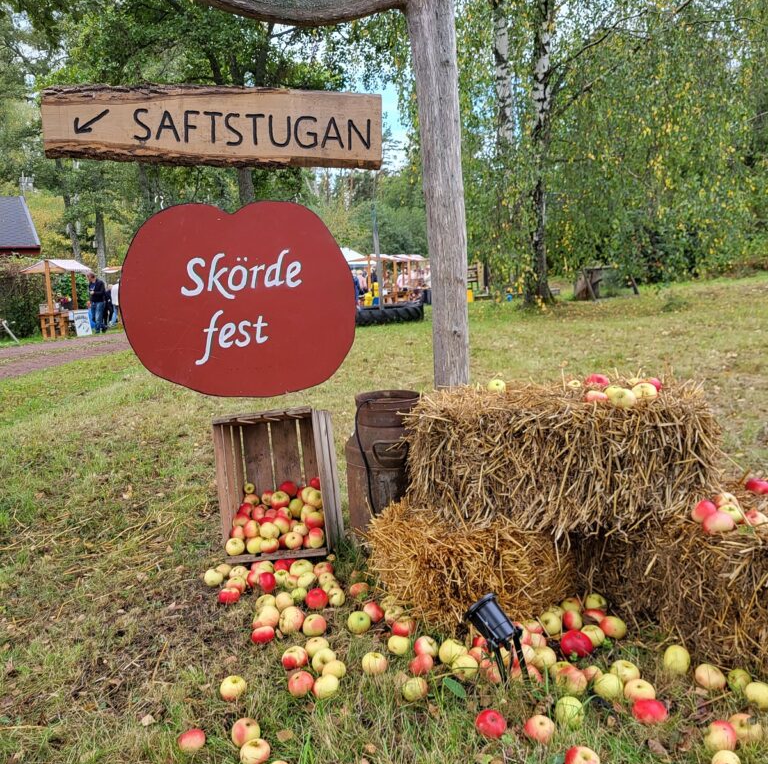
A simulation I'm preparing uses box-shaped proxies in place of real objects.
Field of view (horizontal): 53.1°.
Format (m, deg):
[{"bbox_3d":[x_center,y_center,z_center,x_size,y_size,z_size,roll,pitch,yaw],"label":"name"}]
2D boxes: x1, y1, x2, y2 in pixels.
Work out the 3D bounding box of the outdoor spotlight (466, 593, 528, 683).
[{"bbox_3d":[0.335,0.758,2.273,0.165,0.240,0.120,6,12,42],"label":"outdoor spotlight"}]

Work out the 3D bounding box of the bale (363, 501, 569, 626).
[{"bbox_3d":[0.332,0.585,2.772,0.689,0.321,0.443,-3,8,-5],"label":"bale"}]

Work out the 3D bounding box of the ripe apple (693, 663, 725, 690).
[{"bbox_3d":[0.932,0.844,2.205,0.077,0.072,0.077,-3,9,0],"label":"ripe apple"}]

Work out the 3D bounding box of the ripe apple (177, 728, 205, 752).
[{"bbox_3d":[-0.497,0.929,1.993,0.067,0.060,0.067,0,9,0],"label":"ripe apple"}]

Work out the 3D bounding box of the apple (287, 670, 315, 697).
[{"bbox_3d":[-0.224,0.820,2.085,0.070,0.069,0.070,-2,8,0],"label":"apple"}]

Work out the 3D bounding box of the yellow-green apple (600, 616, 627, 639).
[{"bbox_3d":[0.701,0.751,2.348,0.076,0.070,0.076,-2,8,0],"label":"yellow-green apple"}]

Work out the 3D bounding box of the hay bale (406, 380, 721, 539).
[{"bbox_3d":[0.612,0.237,2.745,0.977,0.361,0.461,0,8,14],"label":"hay bale"}]

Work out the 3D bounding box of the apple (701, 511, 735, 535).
[{"bbox_3d":[0.906,0.382,2.080,0.082,0.070,0.082,-1,9,0],"label":"apple"}]

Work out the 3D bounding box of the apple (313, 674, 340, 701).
[{"bbox_3d":[-0.163,0.857,2.160,0.070,0.063,0.070,0,9,0],"label":"apple"}]

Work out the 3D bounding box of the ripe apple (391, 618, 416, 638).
[{"bbox_3d":[0.066,0.814,2.551,0.075,0.065,0.075,-1,9,0],"label":"ripe apple"}]

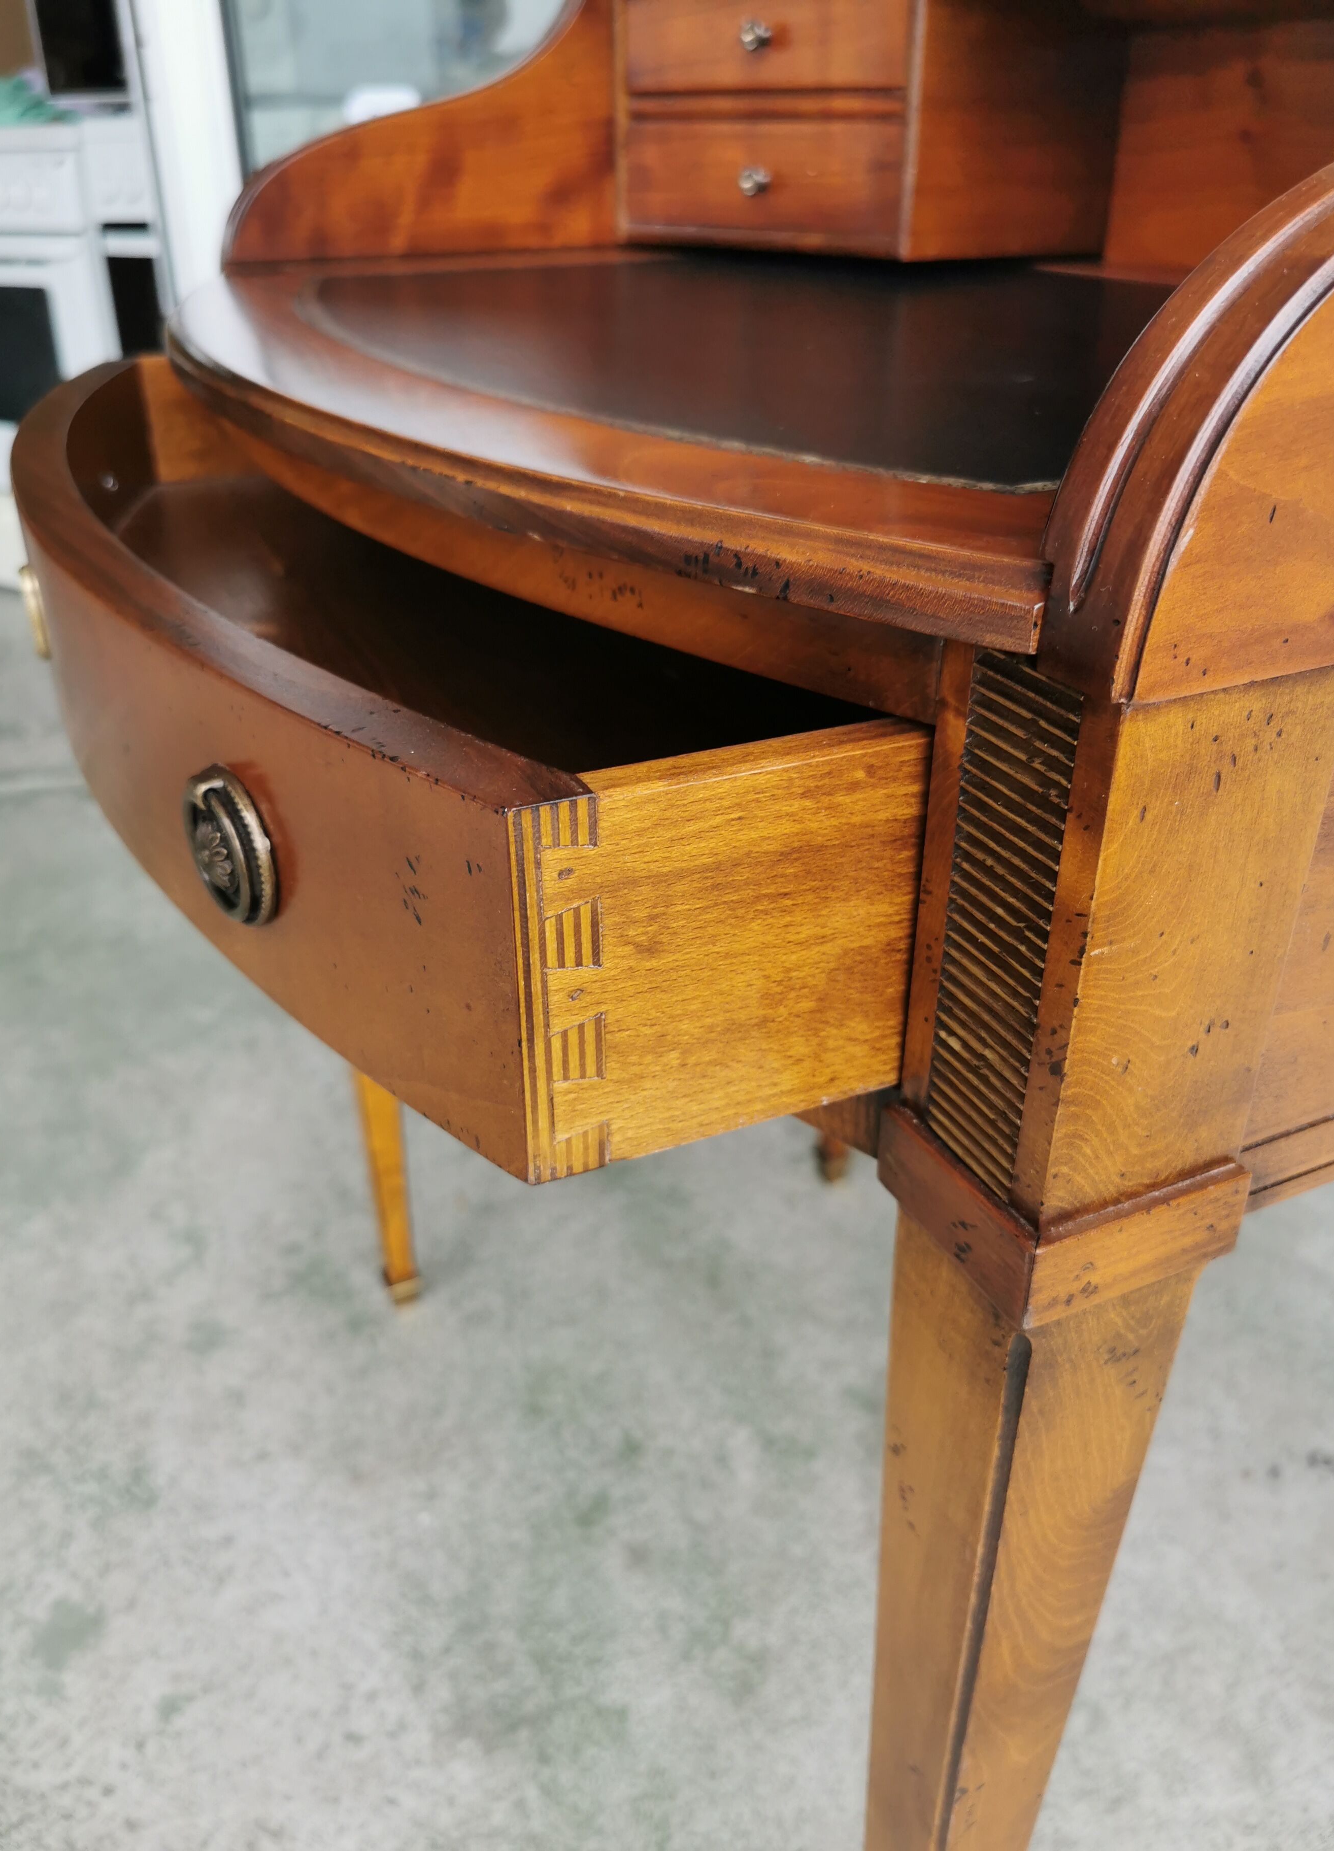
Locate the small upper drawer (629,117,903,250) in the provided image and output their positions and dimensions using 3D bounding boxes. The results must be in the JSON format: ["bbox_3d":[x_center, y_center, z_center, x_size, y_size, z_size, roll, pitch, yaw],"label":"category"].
[{"bbox_3d":[0.099,-0.458,0.888,0.202,0.069,0.147,23,36,36],"label":"small upper drawer"}]

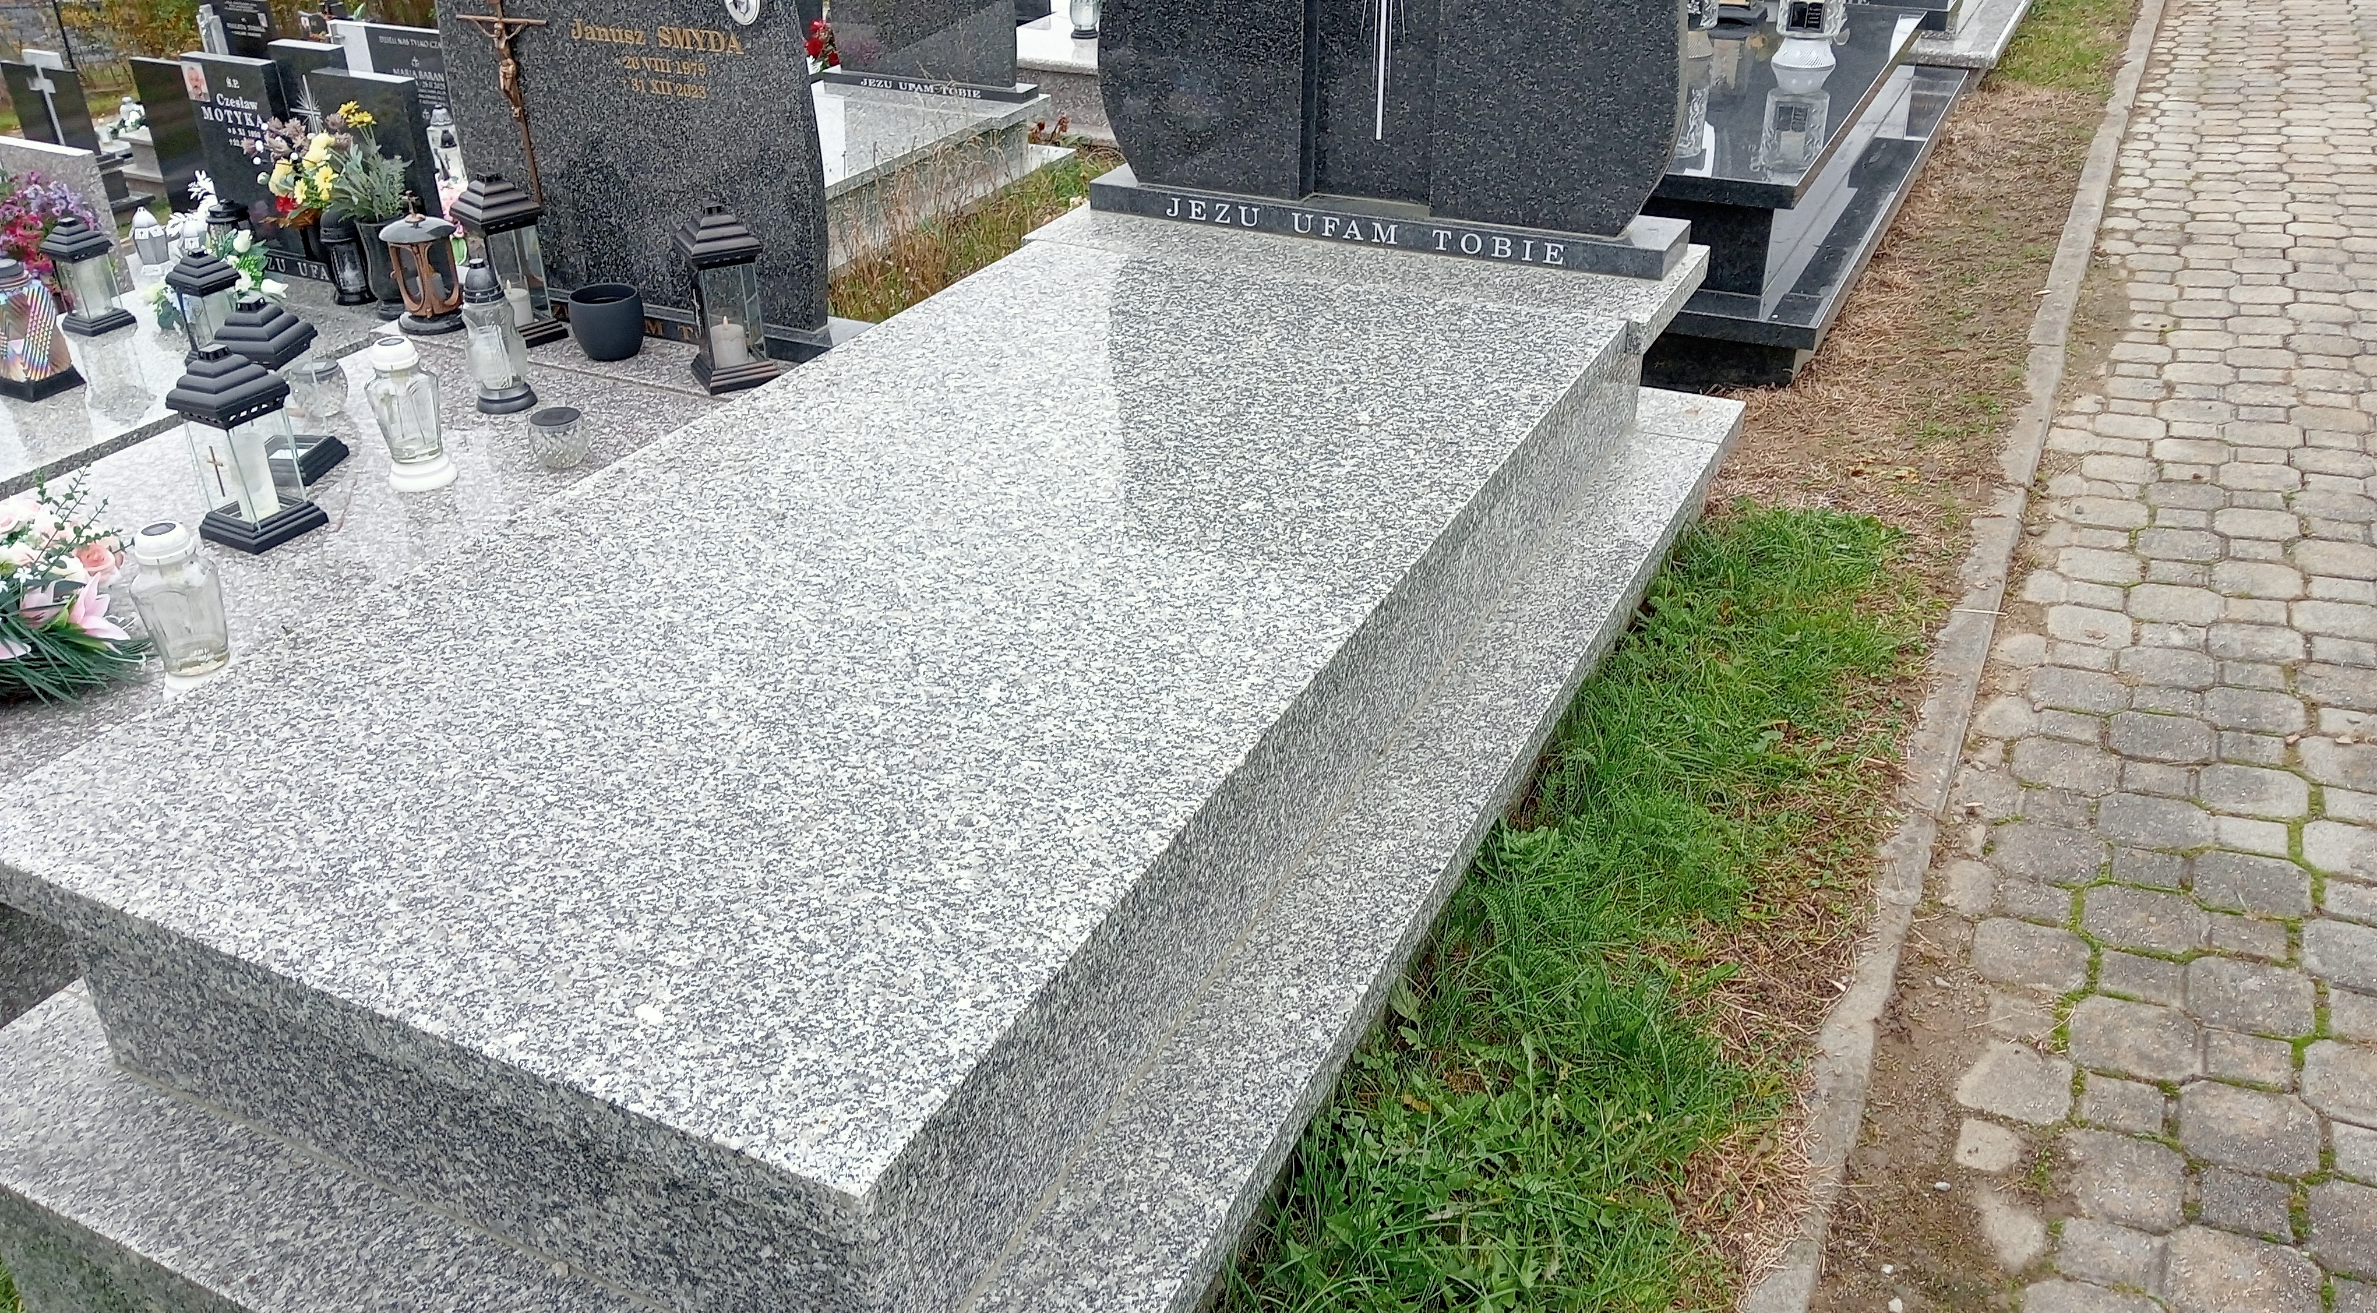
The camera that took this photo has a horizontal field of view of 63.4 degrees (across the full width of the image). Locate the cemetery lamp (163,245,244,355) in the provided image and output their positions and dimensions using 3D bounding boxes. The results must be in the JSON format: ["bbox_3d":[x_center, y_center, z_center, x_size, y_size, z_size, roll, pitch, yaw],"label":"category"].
[{"bbox_3d":[-1.945,-0.695,3.825,0.115,0.228,0.115,16,34,27],"label":"cemetery lamp"}]

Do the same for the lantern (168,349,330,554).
[{"bbox_3d":[-1.534,-0.352,3.120,0.148,0.316,0.148,16,34,27],"label":"lantern"}]

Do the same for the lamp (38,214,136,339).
[{"bbox_3d":[-2.308,-0.803,4.027,0.113,0.225,0.113,16,34,27],"label":"lamp"}]

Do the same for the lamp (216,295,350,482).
[{"bbox_3d":[-1.294,-0.384,2.720,0.122,0.255,0.122,4,30,8],"label":"lamp"}]

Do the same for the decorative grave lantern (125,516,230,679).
[{"bbox_3d":[-1.135,-0.053,2.179,0.099,0.204,0.099,13,32,23],"label":"decorative grave lantern"}]

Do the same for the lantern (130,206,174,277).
[{"bbox_3d":[-2.357,-0.939,4.349,0.082,0.146,0.082,13,32,23],"label":"lantern"}]

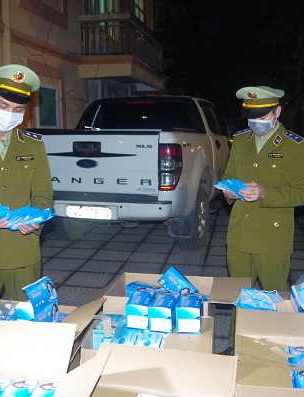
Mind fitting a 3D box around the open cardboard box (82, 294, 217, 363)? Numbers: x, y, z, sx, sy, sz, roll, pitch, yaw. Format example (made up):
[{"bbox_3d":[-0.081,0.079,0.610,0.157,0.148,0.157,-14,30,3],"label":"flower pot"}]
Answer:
[{"bbox_3d":[0.014,0.686,1.827,0.500,0.360,0.350,1,10,9],"label":"open cardboard box"}]

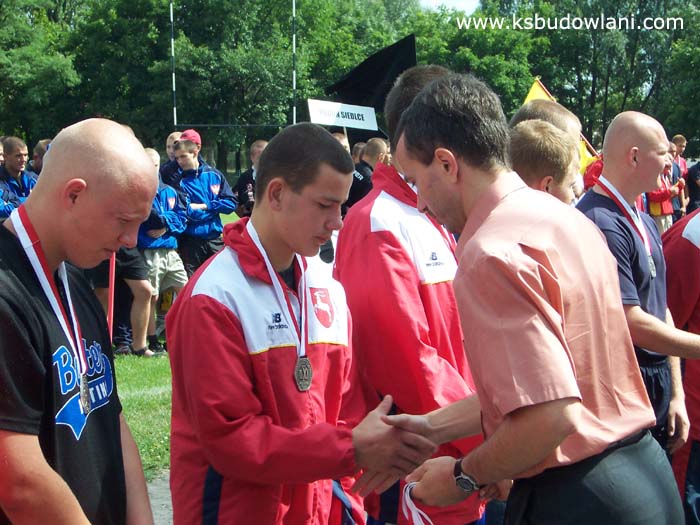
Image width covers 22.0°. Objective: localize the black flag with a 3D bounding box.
[{"bbox_3d":[0.181,-1.482,14.500,0.760,0.740,0.250,0,4,5],"label":"black flag"}]

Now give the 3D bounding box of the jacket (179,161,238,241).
[{"bbox_3d":[-1.180,-0.513,14.900,0.500,0.640,0.320,1,4,18],"label":"jacket"}]

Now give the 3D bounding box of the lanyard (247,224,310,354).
[{"bbox_3d":[-0.137,0.051,3.400,0.140,0.265,0.170,-4,5,-40],"label":"lanyard"}]

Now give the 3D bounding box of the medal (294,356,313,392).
[{"bbox_3d":[-0.086,0.208,3.330,0.044,0.065,0.007,-3,4,-38],"label":"medal"}]

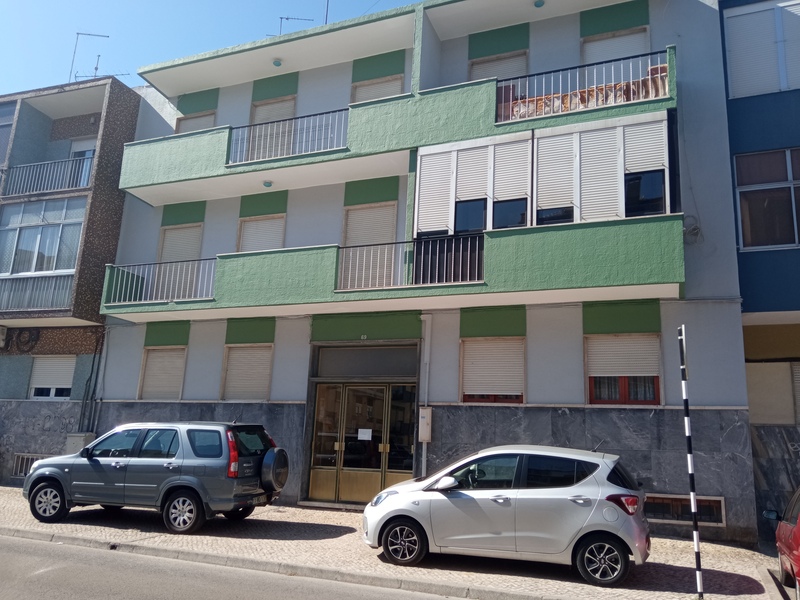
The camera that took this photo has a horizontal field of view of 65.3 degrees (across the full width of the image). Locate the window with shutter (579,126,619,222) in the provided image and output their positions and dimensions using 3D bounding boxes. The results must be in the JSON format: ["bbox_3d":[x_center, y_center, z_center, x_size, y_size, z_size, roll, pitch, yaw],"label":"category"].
[{"bbox_3d":[3.385,-2.130,10.587,0.620,1.622,0.061,-3,-14,21],"label":"window with shutter"}]

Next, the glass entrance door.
[{"bbox_3d":[-0.733,2.749,12.069,2.174,2.257,0.120,-3,-12,22],"label":"glass entrance door"}]

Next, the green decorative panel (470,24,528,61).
[{"bbox_3d":[1.978,-5.147,12.476,1.216,0.585,0.080,-3,-12,22],"label":"green decorative panel"}]

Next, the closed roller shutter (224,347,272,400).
[{"bbox_3d":[-3.290,1.587,13.566,1.156,1.143,0.070,-3,-14,22],"label":"closed roller shutter"}]

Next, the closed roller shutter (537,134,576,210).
[{"bbox_3d":[2.714,-2.232,10.883,0.604,1.339,0.061,-3,-14,21],"label":"closed roller shutter"}]

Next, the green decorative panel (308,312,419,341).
[{"bbox_3d":[-0.715,0.551,12.669,2.471,0.579,0.080,-3,-14,22],"label":"green decorative panel"}]

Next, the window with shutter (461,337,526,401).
[{"bbox_3d":[1.751,1.266,11.705,1.147,1.040,0.061,-3,-14,21],"label":"window with shutter"}]

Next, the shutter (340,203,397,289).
[{"bbox_3d":[-0.653,-1.000,13.209,1.262,2.203,0.122,-3,-14,21],"label":"shutter"}]

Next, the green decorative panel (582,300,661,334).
[{"bbox_3d":[3.913,0.307,11.036,1.289,0.581,0.076,-3,-14,21],"label":"green decorative panel"}]

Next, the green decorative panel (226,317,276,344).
[{"bbox_3d":[-3.198,0.665,13.393,1.236,0.554,0.080,-3,-12,22],"label":"green decorative panel"}]

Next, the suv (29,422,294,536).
[{"bbox_3d":[-4.220,2.943,10.853,4.600,1.710,1.820,-3,-10,17],"label":"suv"}]

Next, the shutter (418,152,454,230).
[{"bbox_3d":[0.649,-1.983,11.622,0.614,1.610,0.100,-3,-14,22],"label":"shutter"}]

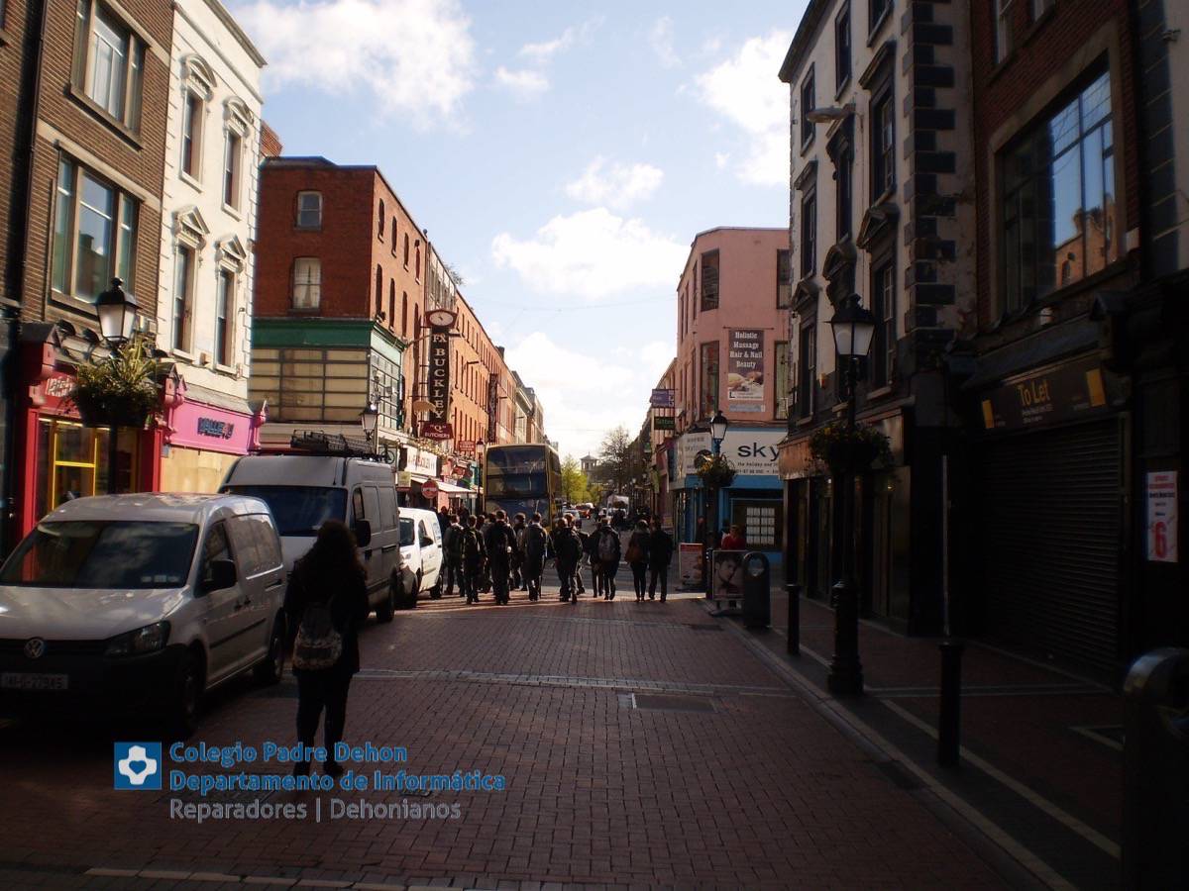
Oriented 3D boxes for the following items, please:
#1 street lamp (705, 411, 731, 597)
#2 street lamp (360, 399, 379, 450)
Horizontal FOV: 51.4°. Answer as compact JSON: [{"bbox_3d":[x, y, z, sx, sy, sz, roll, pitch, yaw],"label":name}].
[{"bbox_3d":[2.601,1.253,26.500,0.420,4.060,0.420,1,-3,1],"label":"street lamp"},{"bbox_3d":[-4.782,1.090,25.903,0.420,4.040,0.420,1,-3,1],"label":"street lamp"}]

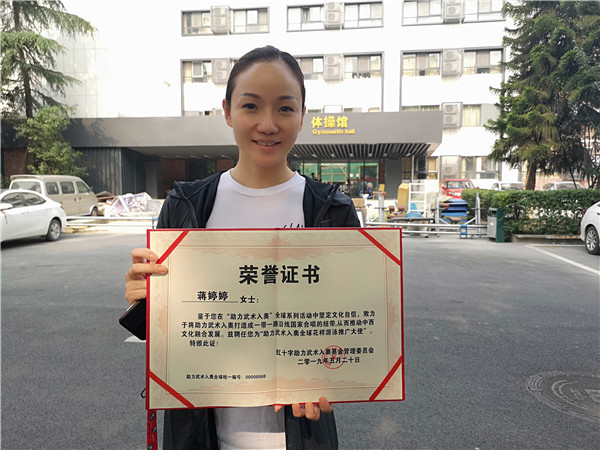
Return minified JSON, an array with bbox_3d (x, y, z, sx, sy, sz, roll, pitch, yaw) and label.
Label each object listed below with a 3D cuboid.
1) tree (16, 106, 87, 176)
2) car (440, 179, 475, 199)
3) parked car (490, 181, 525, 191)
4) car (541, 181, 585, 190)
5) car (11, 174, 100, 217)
[{"bbox_3d":[-13.240,-3.404,24.801,3.400,5.500,3.300,1,5,12],"label":"tree"},{"bbox_3d":[8.855,-1.674,25.750,1.750,1.580,4.200,1,5,12],"label":"car"},{"bbox_3d":[11.555,-1.599,25.555,1.770,1.480,4.450,1,5,12],"label":"parked car"},{"bbox_3d":[14.255,-1.556,25.156,1.780,1.480,4.500,1,5,12],"label":"car"},{"bbox_3d":[-10.846,-1.303,21.120,1.640,1.910,4.050,1,5,8],"label":"car"}]

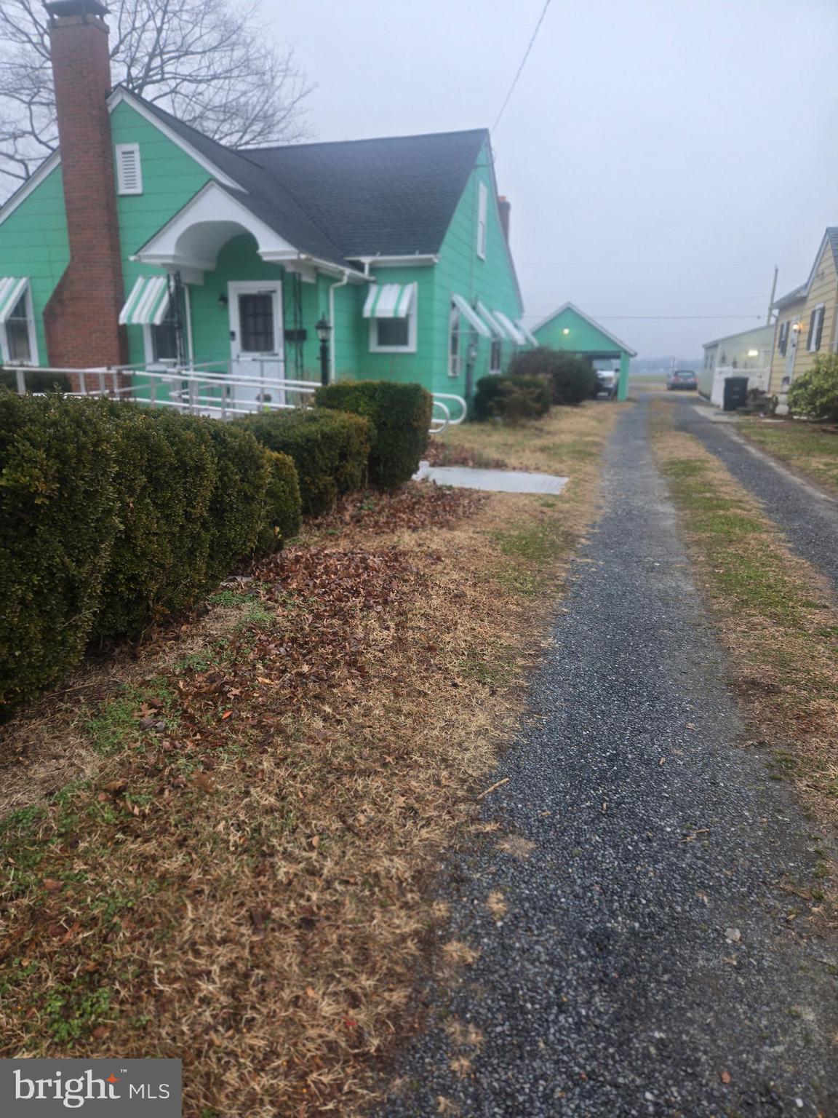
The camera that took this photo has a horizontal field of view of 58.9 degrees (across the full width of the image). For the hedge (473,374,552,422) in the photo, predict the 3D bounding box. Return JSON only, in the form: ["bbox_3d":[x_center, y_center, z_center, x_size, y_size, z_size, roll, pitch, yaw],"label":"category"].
[{"bbox_3d":[2.311,-3.945,18.082,1.450,1.080,1.900,5,15,16],"label":"hedge"}]

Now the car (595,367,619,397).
[{"bbox_3d":[8.867,-8.841,36.507,1.920,1.850,5.000,5,15,16],"label":"car"}]

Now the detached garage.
[{"bbox_3d":[7.452,-9.925,35.933,6.120,4.196,6.400,5,15,16],"label":"detached garage"}]

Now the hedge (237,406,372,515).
[{"bbox_3d":[-1.014,-0.987,7.150,1.130,0.820,1.200,5,15,16],"label":"hedge"}]

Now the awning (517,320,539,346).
[{"bbox_3d":[3.246,-6.681,22.061,0.610,0.730,1.100,5,15,16],"label":"awning"}]

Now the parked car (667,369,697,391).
[{"bbox_3d":[19.347,-13.164,54.629,1.720,1.450,4.400,4,15,11],"label":"parked car"}]

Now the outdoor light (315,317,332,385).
[{"bbox_3d":[-1.100,-1.941,8.725,0.210,1.821,0.210,5,15,16],"label":"outdoor light"}]

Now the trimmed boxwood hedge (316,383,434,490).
[{"bbox_3d":[-0.506,-1.427,8.334,1.110,1.040,1.000,5,15,16],"label":"trimmed boxwood hedge"}]

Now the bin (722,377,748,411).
[{"bbox_3d":[10.700,-5.524,24.984,0.690,1.100,0.800,5,15,16],"label":"bin"}]

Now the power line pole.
[{"bbox_3d":[27.434,-17.978,58.167,0.260,9.378,0.260,5,15,16],"label":"power line pole"}]

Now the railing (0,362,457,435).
[{"bbox_3d":[-2.376,-2.262,10.856,6.500,1.300,2.850,5,15,16],"label":"railing"}]

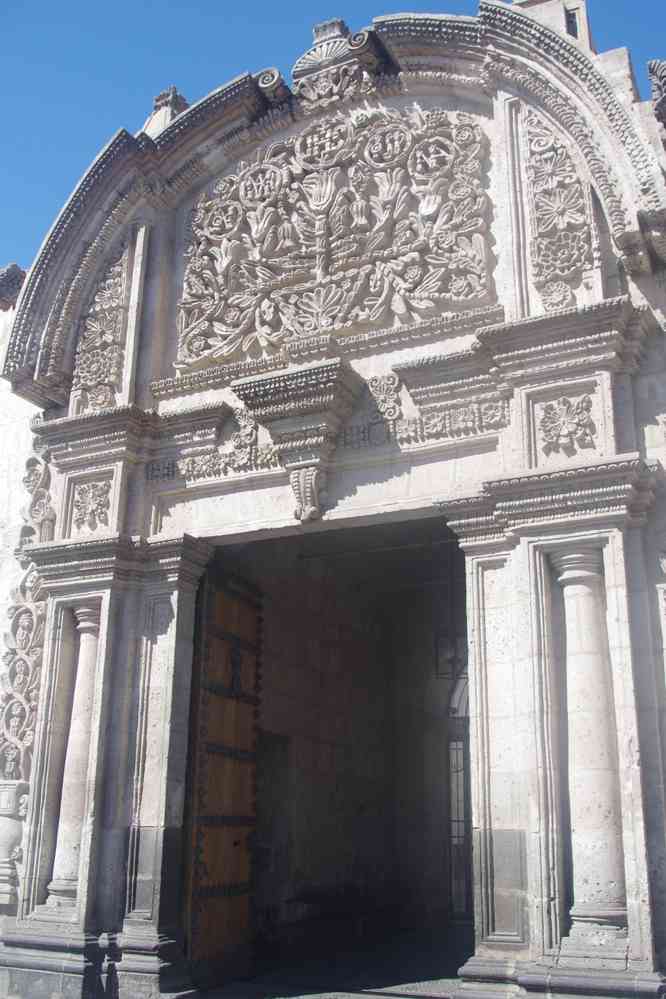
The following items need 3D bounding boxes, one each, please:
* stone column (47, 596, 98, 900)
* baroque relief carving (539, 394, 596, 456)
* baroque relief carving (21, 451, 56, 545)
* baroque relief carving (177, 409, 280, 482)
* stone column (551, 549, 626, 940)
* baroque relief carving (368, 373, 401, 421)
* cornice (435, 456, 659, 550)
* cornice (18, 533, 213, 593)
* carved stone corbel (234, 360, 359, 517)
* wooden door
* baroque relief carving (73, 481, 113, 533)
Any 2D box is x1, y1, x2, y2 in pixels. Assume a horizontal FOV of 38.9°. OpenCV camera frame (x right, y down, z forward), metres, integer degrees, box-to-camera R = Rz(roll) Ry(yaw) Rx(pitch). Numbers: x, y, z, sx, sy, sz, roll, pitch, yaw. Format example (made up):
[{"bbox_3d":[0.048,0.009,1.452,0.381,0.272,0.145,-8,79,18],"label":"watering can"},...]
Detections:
[{"bbox_3d":[-2.170,2.168,8.325,0.449,2.561,0.403,-8,-19,27],"label":"stone column"},{"bbox_3d":[1.666,-0.522,6.741,0.416,0.436,0.092,-8,-19,27],"label":"baroque relief carving"},{"bbox_3d":[-2.894,-0.026,9.301,0.442,0.904,0.264,-8,-19,27],"label":"baroque relief carving"},{"bbox_3d":[-0.935,-0.492,8.431,1.096,0.634,0.112,-8,-19,27],"label":"baroque relief carving"},{"bbox_3d":[1.748,1.582,6.301,0.449,2.554,0.403,-8,-19,27],"label":"stone column"},{"bbox_3d":[0.433,-0.845,7.769,0.304,0.436,0.112,-8,-19,27],"label":"baroque relief carving"},{"bbox_3d":[1.438,0.079,6.723,1.597,0.376,0.587,-8,-19,27],"label":"cornice"},{"bbox_3d":[-2.009,0.591,8.505,1.610,0.370,0.587,-8,-19,27],"label":"cornice"},{"bbox_3d":[-0.301,-0.444,7.861,1.049,1.181,0.449,-8,-19,27],"label":"carved stone corbel"},{"bbox_3d":[-1.019,2.508,8.796,0.099,3.465,1.089,-7,-18,24],"label":"wooden door"},{"bbox_3d":[-2.255,0.057,8.769,0.436,0.469,0.092,-8,-19,27],"label":"baroque relief carving"}]

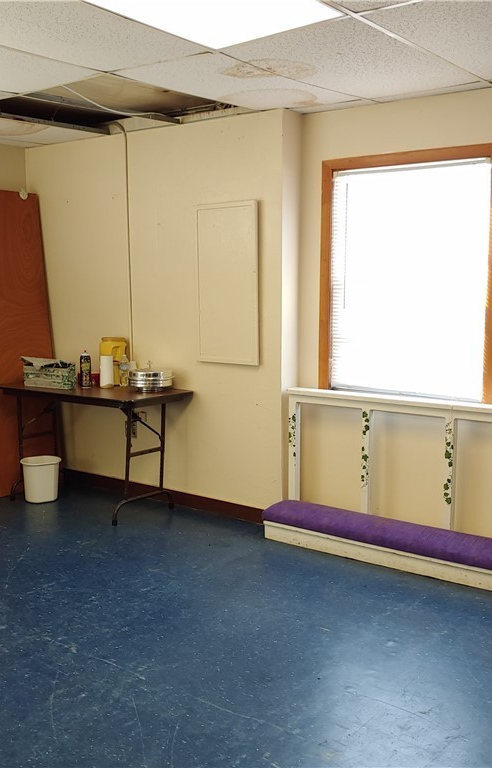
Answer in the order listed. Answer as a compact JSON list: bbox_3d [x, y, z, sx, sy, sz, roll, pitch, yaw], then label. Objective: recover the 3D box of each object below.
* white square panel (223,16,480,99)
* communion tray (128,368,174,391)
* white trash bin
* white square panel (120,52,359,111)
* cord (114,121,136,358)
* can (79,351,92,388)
[{"bbox_3d":[0.496,-1.353,3.161,0.610,0.020,1.180,6,11,35],"label":"white square panel"},{"bbox_3d":[-0.598,-0.024,4.637,0.285,0.135,0.285,-2,9,-7],"label":"communion tray"},{"bbox_3d":[-1.363,0.637,4.894,0.285,0.285,0.205,-4,9,-21],"label":"white trash bin"},{"bbox_3d":[-0.003,-1.399,3.483,0.600,0.020,1.110,6,11,35],"label":"white square panel"},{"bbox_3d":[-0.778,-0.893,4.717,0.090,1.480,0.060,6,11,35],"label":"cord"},{"bbox_3d":[-1.040,-0.094,4.784,0.068,0.236,0.068,-2,9,-12],"label":"can"}]

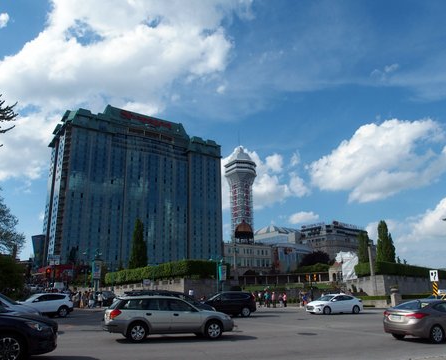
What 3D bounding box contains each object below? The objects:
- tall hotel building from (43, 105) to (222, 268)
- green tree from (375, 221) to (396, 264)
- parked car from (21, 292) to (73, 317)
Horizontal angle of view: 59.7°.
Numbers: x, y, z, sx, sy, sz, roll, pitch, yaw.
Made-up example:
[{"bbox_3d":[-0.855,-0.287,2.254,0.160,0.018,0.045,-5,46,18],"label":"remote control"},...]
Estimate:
[{"bbox_3d":[-37.948,10.346,177.138,71.679,75.500,31.080,10,-20,-34],"label":"tall hotel building"},{"bbox_3d":[25.543,10.694,61.154,2.800,8.300,2.800,-1,-16,0],"label":"green tree"},{"bbox_3d":[-12.660,8.630,26.746,1.845,1.680,4.570,-15,-21,40],"label":"parked car"}]

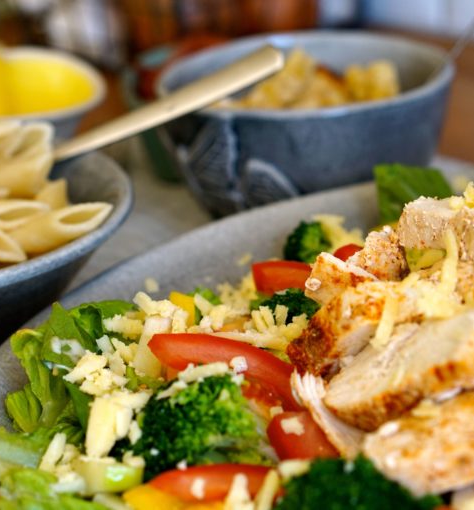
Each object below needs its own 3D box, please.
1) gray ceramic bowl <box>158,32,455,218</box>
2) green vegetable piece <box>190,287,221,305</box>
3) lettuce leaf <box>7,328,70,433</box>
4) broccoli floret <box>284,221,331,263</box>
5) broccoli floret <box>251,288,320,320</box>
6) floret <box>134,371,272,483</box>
[{"bbox_3d":[0.031,-0.054,0.723,0.133,0.061,0.133,-2,23,1],"label":"gray ceramic bowl"},{"bbox_3d":[-0.011,0.015,0.568,0.018,0.010,0.015,-3,23,0],"label":"green vegetable piece"},{"bbox_3d":[-0.061,0.039,0.488,0.021,0.028,0.022,-3,23,0],"label":"lettuce leaf"},{"bbox_3d":[0.027,-0.004,0.598,0.023,0.021,0.023,-3,23,0],"label":"broccoli floret"},{"bbox_3d":[0.018,0.018,0.550,0.029,0.020,0.026,-3,23,0],"label":"broccoli floret"},{"bbox_3d":[-0.010,0.050,0.460,0.040,0.030,0.036,-3,23,0],"label":"floret"}]

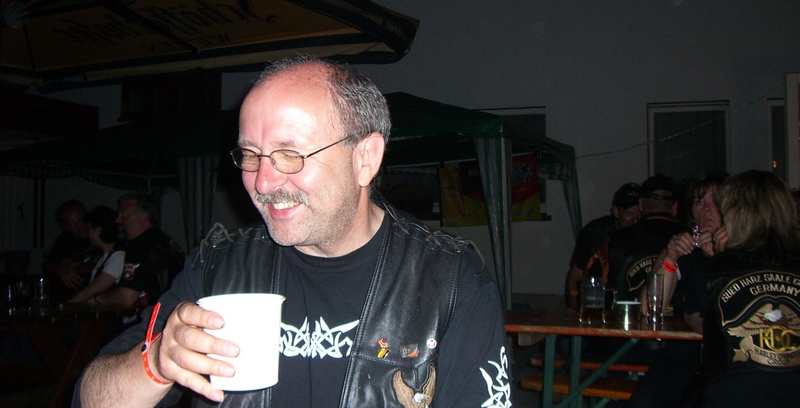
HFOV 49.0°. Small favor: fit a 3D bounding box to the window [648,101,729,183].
[{"bbox_3d":[3.830,-0.610,11.660,1.060,1.500,0.150,-1,-1,19],"label":"window"}]

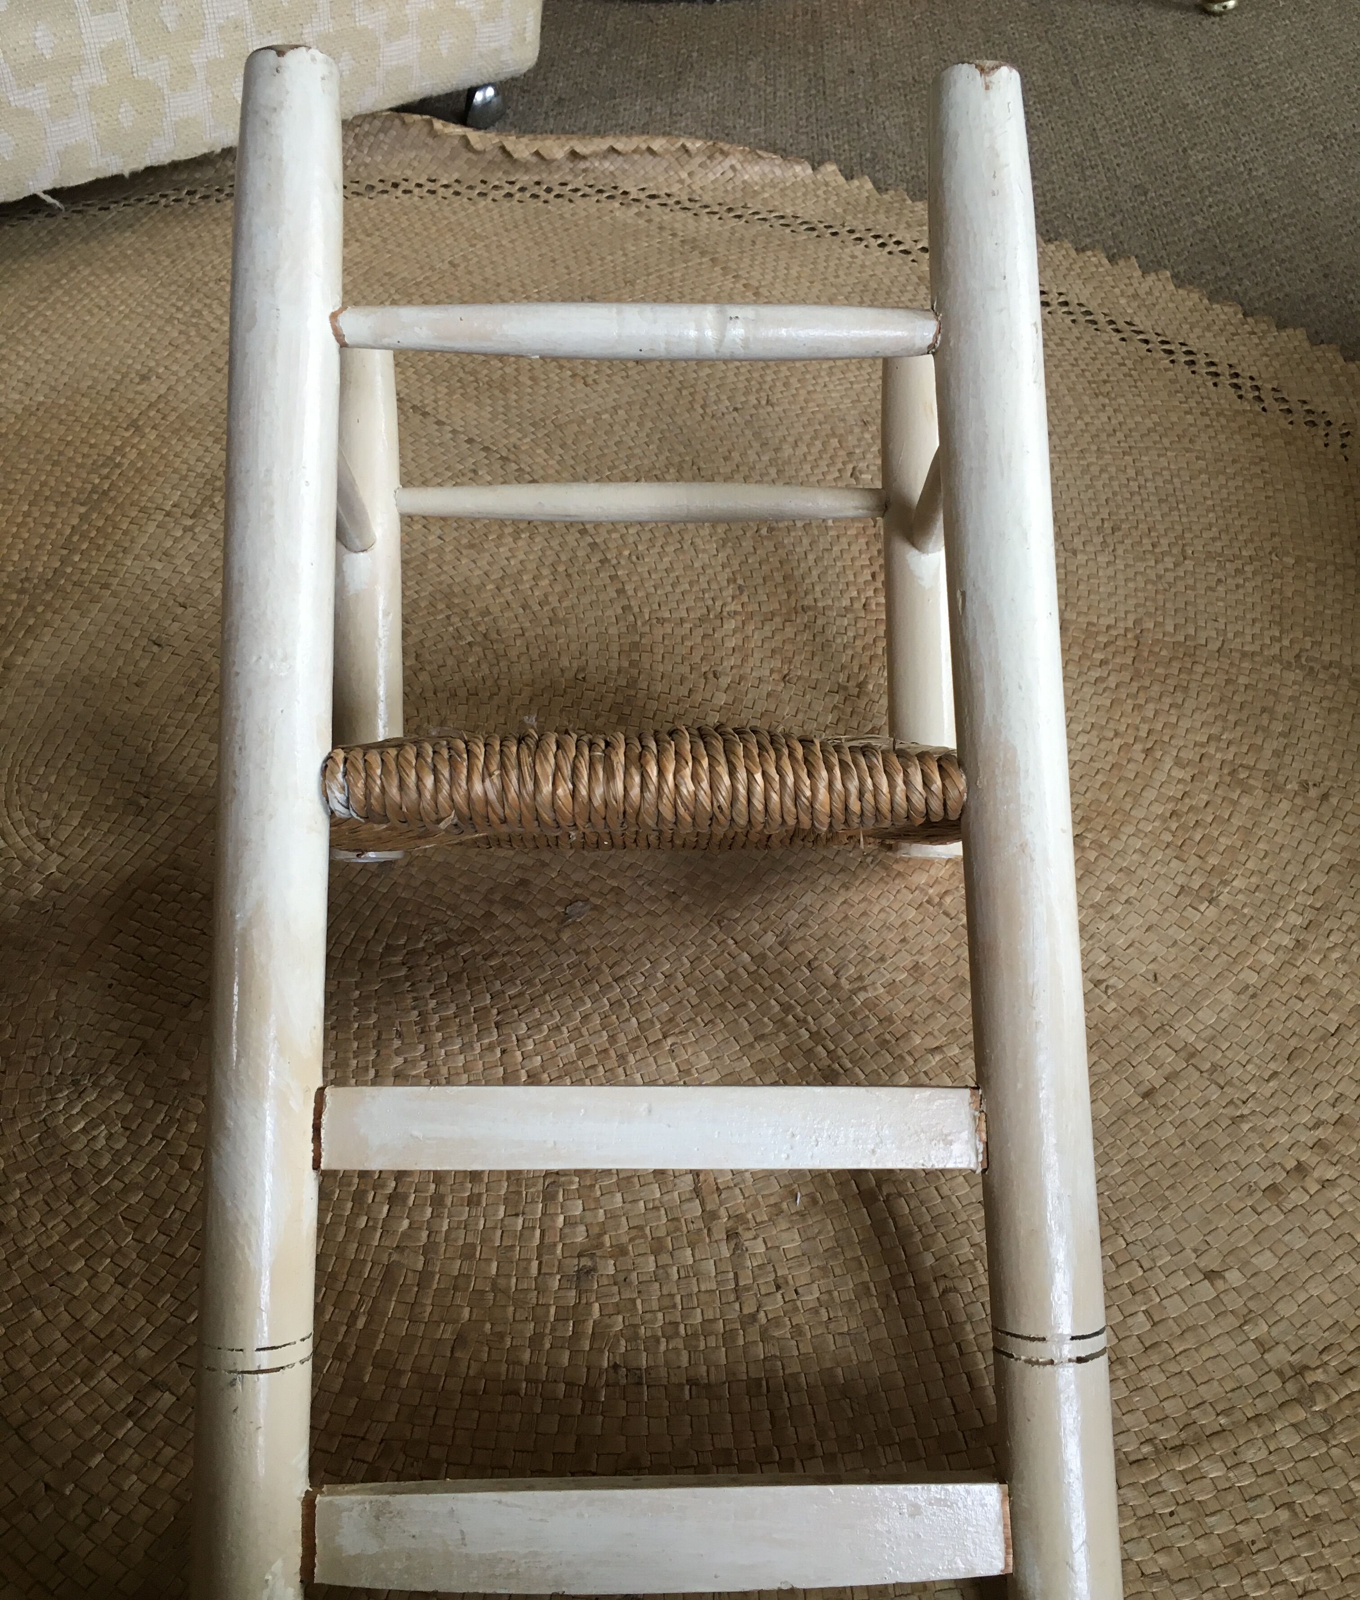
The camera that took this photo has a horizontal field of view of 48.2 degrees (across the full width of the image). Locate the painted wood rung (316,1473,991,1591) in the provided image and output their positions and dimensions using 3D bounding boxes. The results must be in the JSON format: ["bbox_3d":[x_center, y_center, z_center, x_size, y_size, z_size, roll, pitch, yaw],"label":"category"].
[{"bbox_3d":[-0.007,0.262,0.541,0.249,0.015,0.036,0,81,-2],"label":"painted wood rung"}]

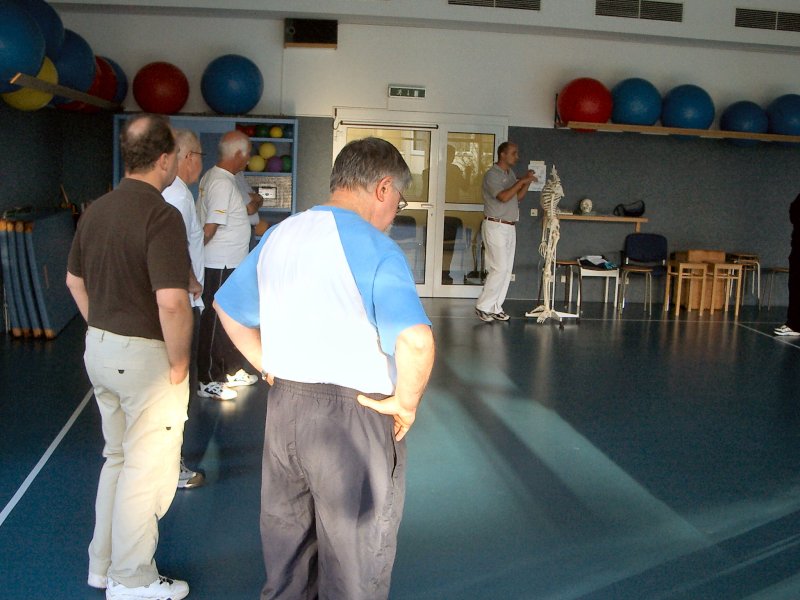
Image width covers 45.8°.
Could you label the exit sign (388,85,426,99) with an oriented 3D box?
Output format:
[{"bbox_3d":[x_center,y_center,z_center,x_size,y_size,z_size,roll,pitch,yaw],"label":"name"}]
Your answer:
[{"bbox_3d":[0.081,-2.306,10.501,0.414,0.138,0.070,1,10,-8],"label":"exit sign"}]

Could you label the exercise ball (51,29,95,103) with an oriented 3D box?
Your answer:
[{"bbox_3d":[-2.854,-1.944,7.855,0.630,0.630,0.630,1,9,-9],"label":"exercise ball"}]

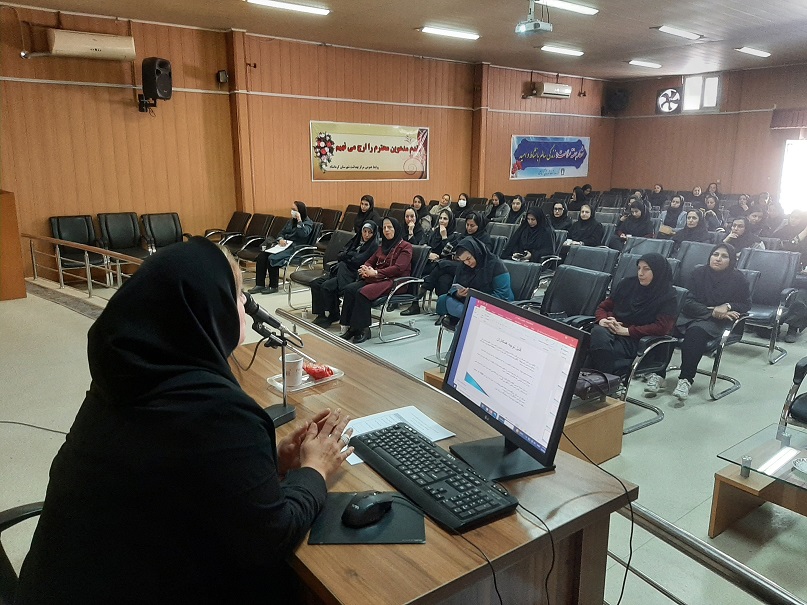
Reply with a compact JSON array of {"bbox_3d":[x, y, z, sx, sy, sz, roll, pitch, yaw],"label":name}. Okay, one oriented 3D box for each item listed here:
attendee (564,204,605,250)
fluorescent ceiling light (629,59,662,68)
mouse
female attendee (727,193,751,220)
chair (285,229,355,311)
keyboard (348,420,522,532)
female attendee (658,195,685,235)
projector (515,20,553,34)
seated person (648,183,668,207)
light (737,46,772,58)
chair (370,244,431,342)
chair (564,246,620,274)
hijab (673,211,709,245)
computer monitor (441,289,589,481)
[{"bbox_3d":[2.325,-0.693,8.303,0.520,1.260,0.760,12,18,41],"label":"attendee"},{"bbox_3d":[5.420,-5.345,13.550,1.170,0.090,0.260,-10,17,-37],"label":"fluorescent ceiling light"},{"bbox_3d":[-0.069,0.398,1.158,0.110,0.038,0.062,-10,17,-35],"label":"mouse"},{"bbox_3d":[6.160,-1.392,11.286,0.800,1.200,0.520,-10,17,-37],"label":"female attendee"},{"bbox_3d":[-0.981,-0.371,7.409,0.680,0.970,0.600,-9,17,-33],"label":"chair"},{"bbox_3d":[0.050,0.382,1.381,0.158,0.030,0.445,-8,16,-32],"label":"keyboard"},{"bbox_3d":[4.295,-1.120,10.114,0.780,1.240,0.520,-9,17,-33],"label":"female attendee"},{"bbox_3d":[1.480,-3.128,6.900,0.260,0.110,0.320,-10,17,-37],"label":"projector"},{"bbox_3d":[5.643,-2.020,13.774,0.500,1.250,0.740,12,18,41],"label":"seated person"},{"bbox_3d":[6.953,-4.949,11.919,1.170,0.090,0.260,-10,17,-37],"label":"light"},{"bbox_3d":[-0.134,-0.165,6.707,0.640,0.980,0.580,-10,17,-37],"label":"chair"},{"bbox_3d":[1.678,-0.003,5.886,0.640,0.970,0.580,-12,18,-42],"label":"chair"},{"bbox_3d":[3.493,-0.877,7.390,0.440,0.480,0.350,11,18,39],"label":"hijab"},{"bbox_3d":[0.231,0.191,1.427,0.190,0.360,0.460,-6,15,-24],"label":"computer monitor"}]

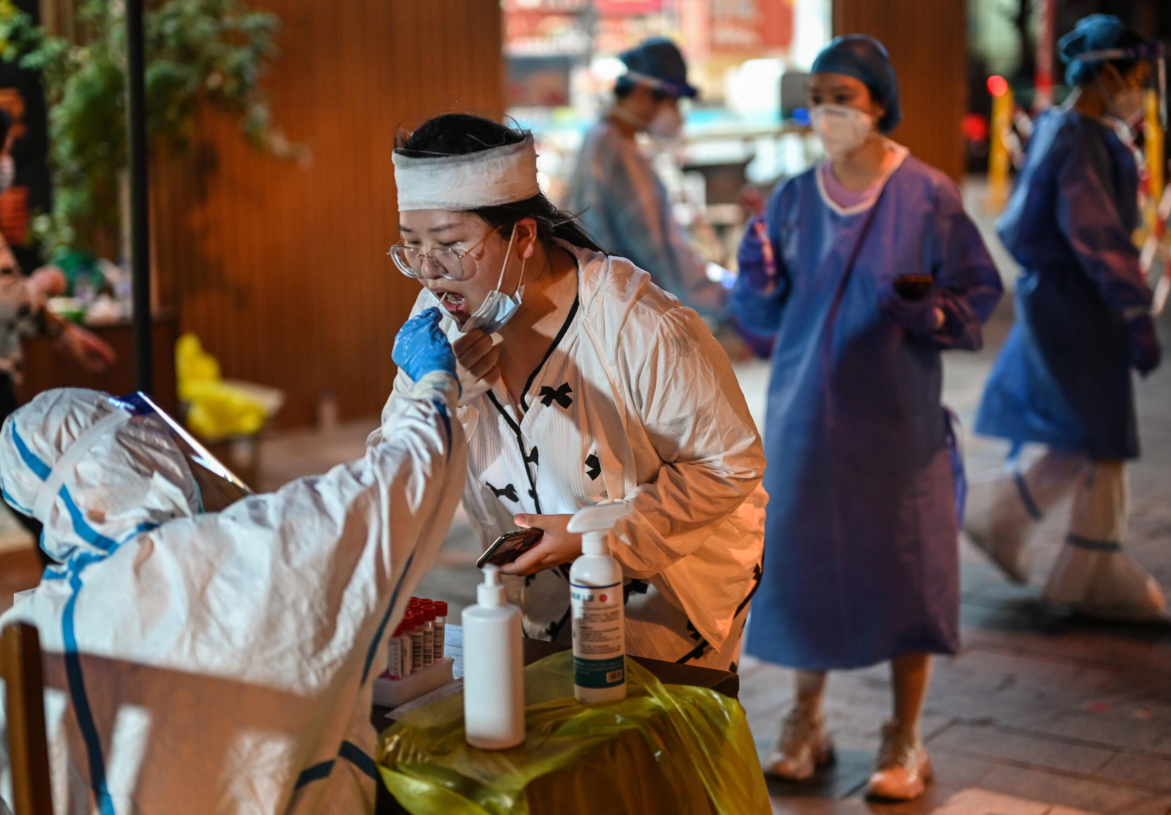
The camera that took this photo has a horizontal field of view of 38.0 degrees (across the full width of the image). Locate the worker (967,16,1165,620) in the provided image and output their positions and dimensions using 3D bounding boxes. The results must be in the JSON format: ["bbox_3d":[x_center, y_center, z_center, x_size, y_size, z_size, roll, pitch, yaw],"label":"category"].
[{"bbox_3d":[1.373,-0.234,4.766,0.560,1.680,0.500,0,11,2],"label":"worker"}]

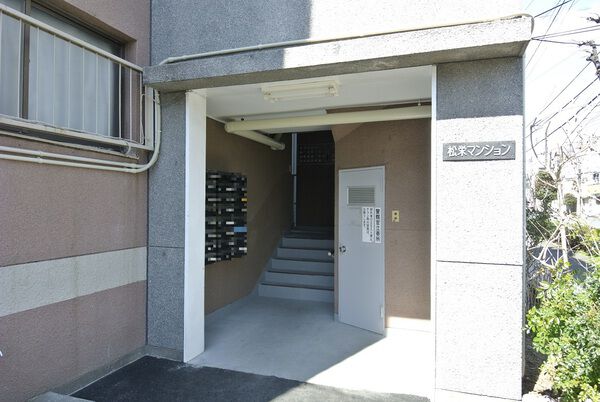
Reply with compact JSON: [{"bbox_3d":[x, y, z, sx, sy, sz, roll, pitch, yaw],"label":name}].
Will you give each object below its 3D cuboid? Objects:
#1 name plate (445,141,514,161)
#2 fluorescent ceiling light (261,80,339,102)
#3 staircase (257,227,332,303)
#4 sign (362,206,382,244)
[{"bbox_3d":[1.276,-0.352,2.854,0.471,0.132,0.022,0,-1,19],"label":"name plate"},{"bbox_3d":[0.002,-0.981,3.608,0.709,0.093,0.141,0,-1,19],"label":"fluorescent ceiling light"},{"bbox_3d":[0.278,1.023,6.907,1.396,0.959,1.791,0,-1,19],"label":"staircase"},{"bbox_3d":[0.814,0.275,4.544,0.006,0.397,0.275,1,-1,-40],"label":"sign"}]

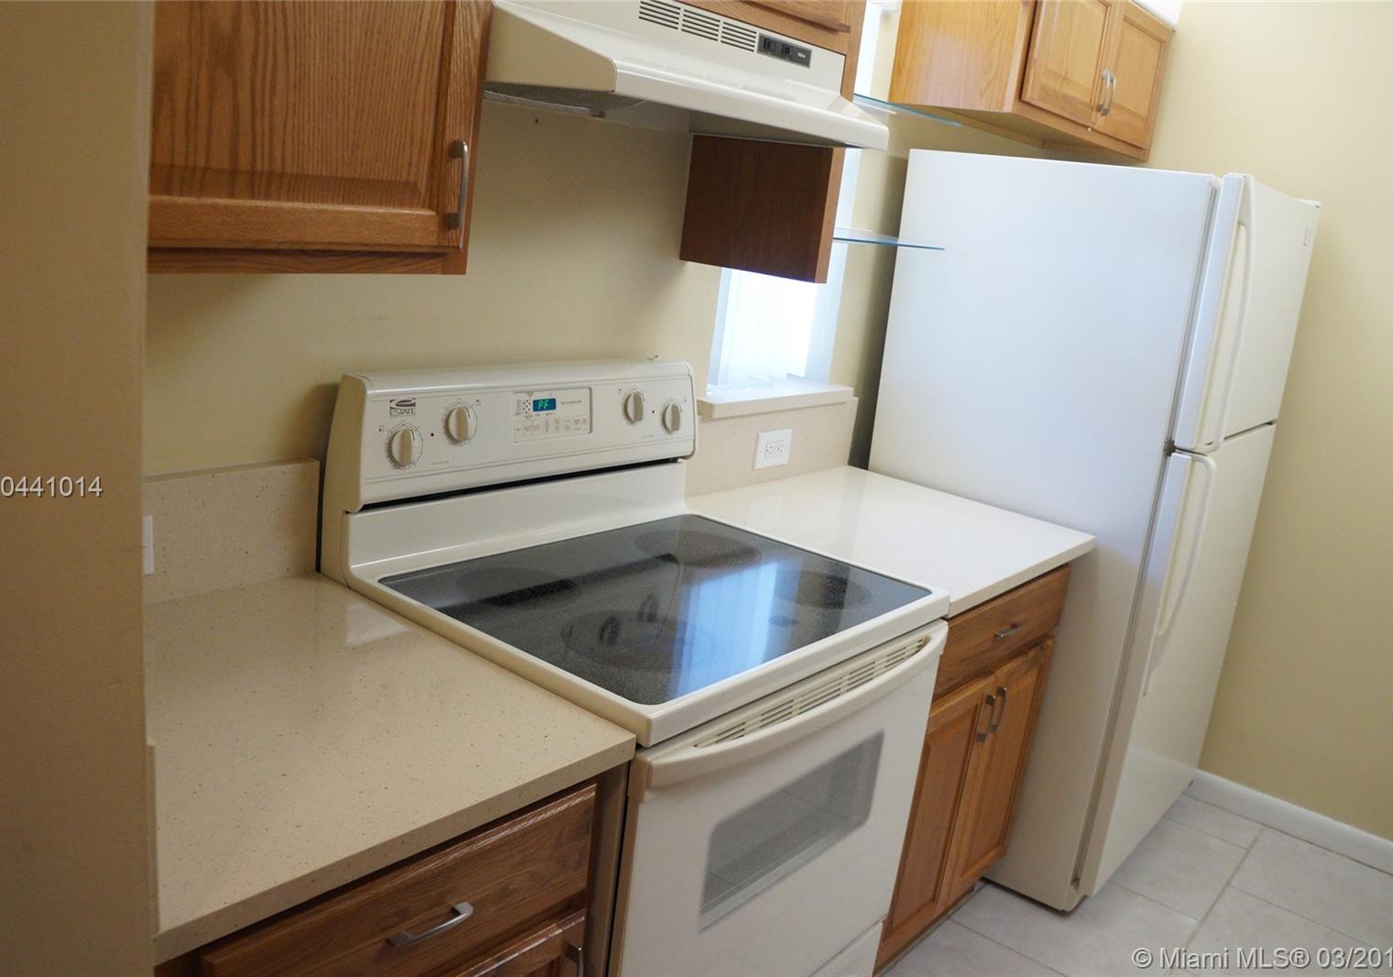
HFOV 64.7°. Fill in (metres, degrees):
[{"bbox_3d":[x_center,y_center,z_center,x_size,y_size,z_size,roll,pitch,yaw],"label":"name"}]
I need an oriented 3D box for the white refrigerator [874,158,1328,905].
[{"bbox_3d":[0.946,0.070,2.771,0.764,1.661,0.778,17,18,38],"label":"white refrigerator"}]

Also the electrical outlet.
[{"bbox_3d":[0.176,-0.086,2.463,0.010,0.081,0.125,17,18,38],"label":"electrical outlet"}]

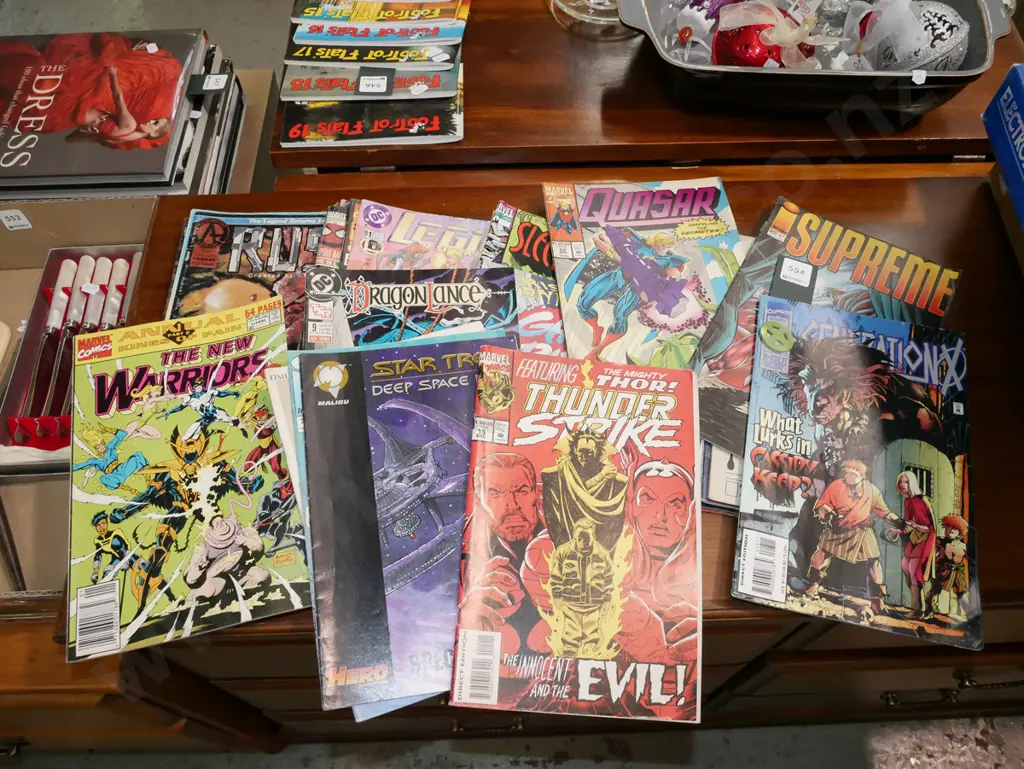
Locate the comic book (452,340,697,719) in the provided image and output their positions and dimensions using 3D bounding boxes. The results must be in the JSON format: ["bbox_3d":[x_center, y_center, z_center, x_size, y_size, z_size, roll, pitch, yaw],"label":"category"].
[{"bbox_3d":[0.051,0.099,0.599,0.168,0.005,0.259,6,66,-4],"label":"comic book"}]

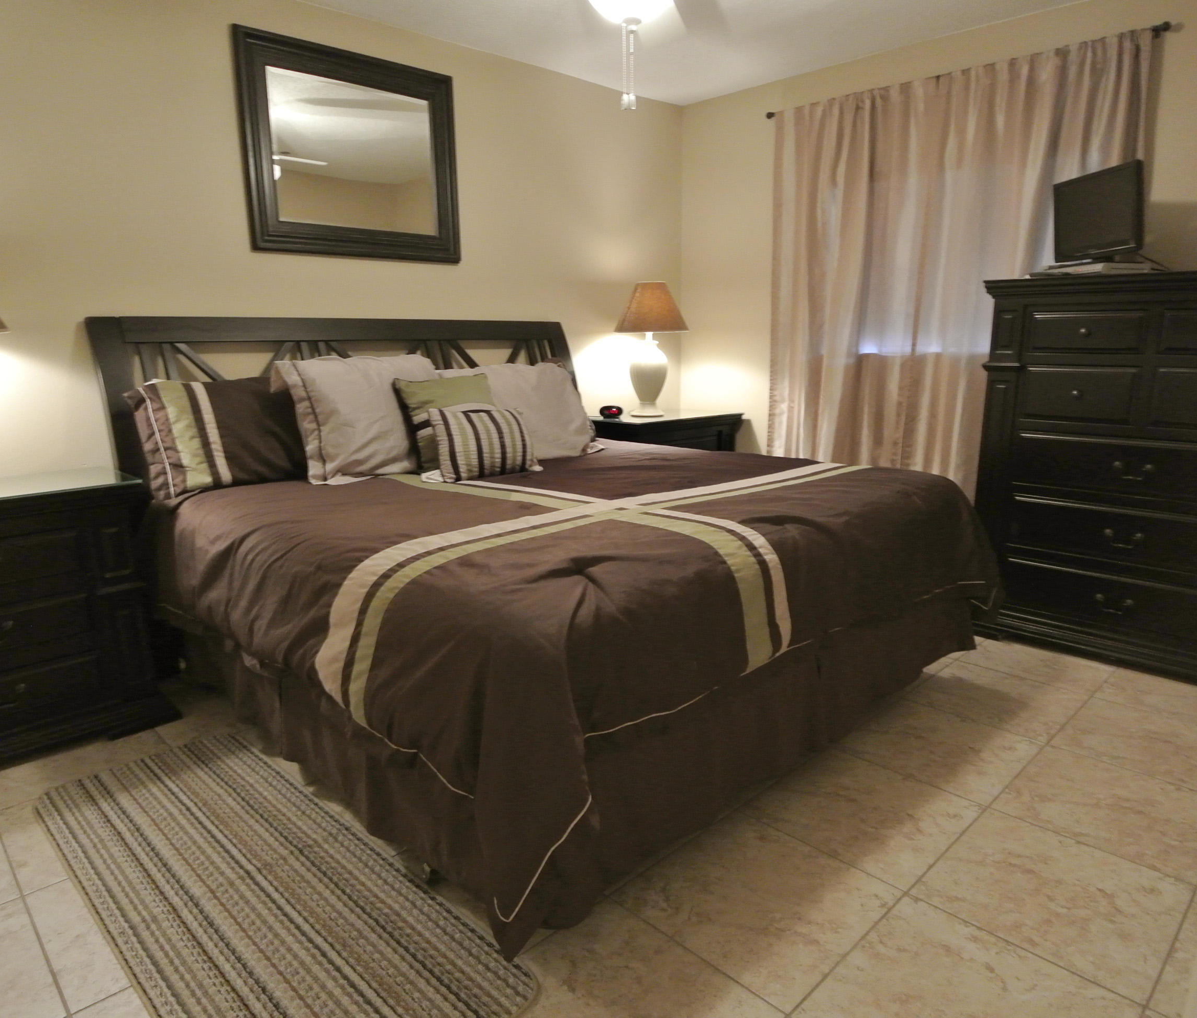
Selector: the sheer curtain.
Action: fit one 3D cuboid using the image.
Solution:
[{"bbox_3d":[1.432,-0.825,3.499,0.120,2.084,1.582,-13,18,-42],"label":"sheer curtain"}]

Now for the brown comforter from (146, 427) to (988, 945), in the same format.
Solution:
[{"bbox_3d":[-0.072,0.182,2.645,2.093,0.628,1.863,-13,18,-42],"label":"brown comforter"}]

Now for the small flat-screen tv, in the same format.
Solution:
[{"bbox_3d":[1.722,-1.022,2.620,0.100,0.305,0.430,0,13,2],"label":"small flat-screen tv"}]

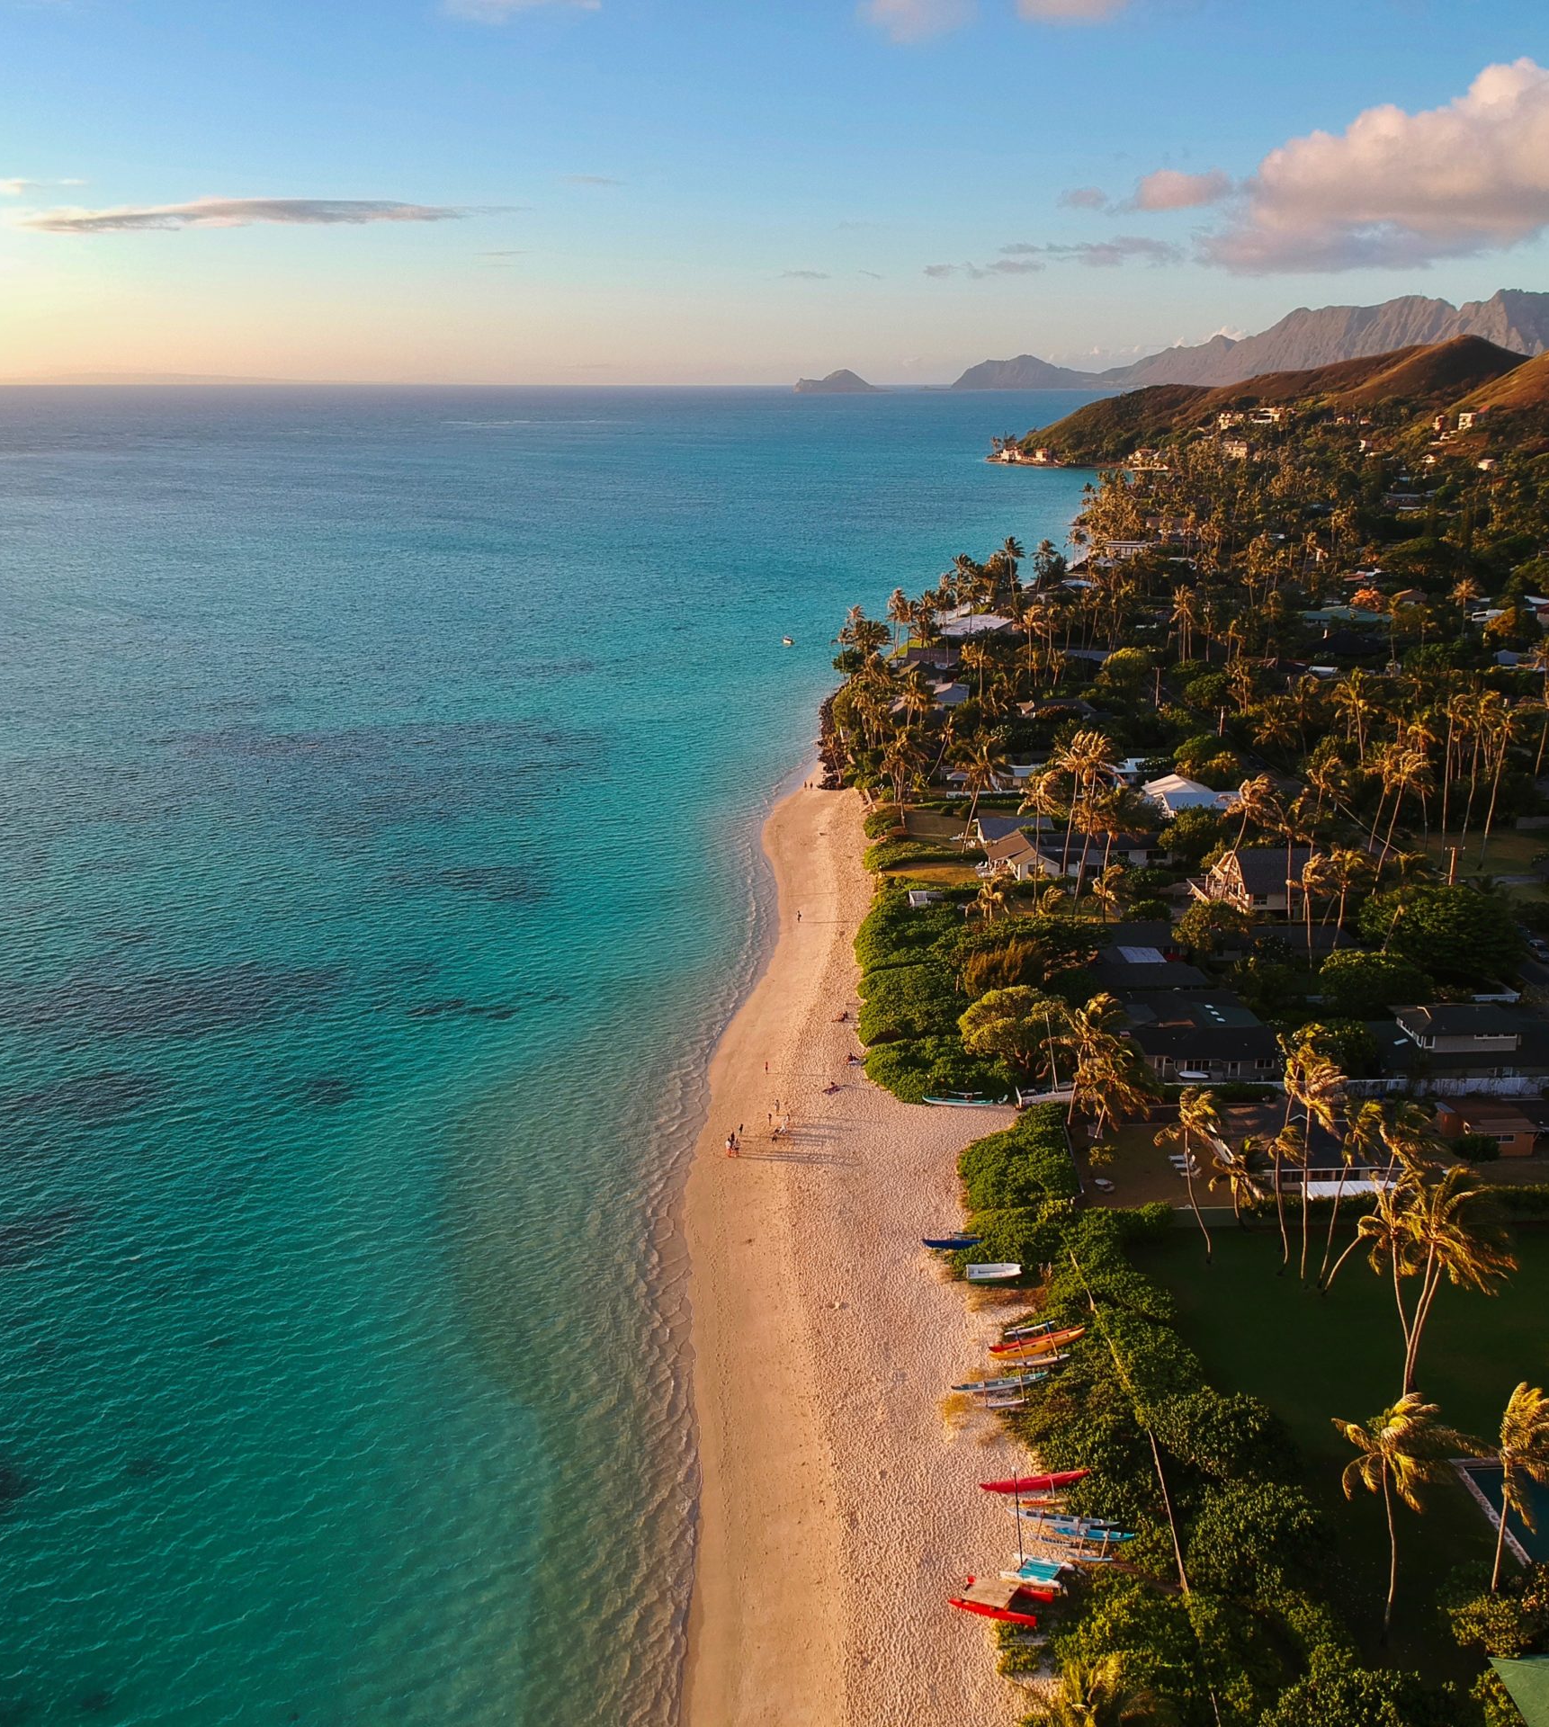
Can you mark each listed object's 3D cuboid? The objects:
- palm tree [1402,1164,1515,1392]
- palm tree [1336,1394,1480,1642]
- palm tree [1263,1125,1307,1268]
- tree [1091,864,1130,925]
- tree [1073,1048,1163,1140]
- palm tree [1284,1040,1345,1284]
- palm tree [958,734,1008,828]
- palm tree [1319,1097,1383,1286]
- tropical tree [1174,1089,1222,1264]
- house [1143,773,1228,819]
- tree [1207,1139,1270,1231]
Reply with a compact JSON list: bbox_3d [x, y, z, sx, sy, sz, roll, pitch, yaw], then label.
[{"bbox_3d":[44.837,27.830,110.487,7.905,16.913,7.905,0,16,0],"label":"palm tree"},{"bbox_3d":[33.860,35.600,89.980,7.600,15.430,6.000,0,16,0],"label":"palm tree"},{"bbox_3d":[38.758,25.455,127.171,3.412,12.166,3.412,0,16,0],"label":"palm tree"},{"bbox_3d":[42.017,4.069,207.837,4.930,8.241,4.930,0,16,0],"label":"tree"},{"bbox_3d":[31.010,21.120,151.200,7.790,9.090,6.500,0,16,0],"label":"tree"},{"bbox_3d":[39.901,22.524,124.363,4.780,19.362,4.780,0,16,0],"label":"palm tree"},{"bbox_3d":[31.840,-11.900,253.800,7.630,15.280,6.000,0,16,0],"label":"palm tree"},{"bbox_3d":[43.730,25.140,125.800,4.200,15.550,4.800,0,16,0],"label":"palm tree"},{"bbox_3d":[32.800,24.420,130.140,4.200,14.500,4.400,0,16,0],"label":"tropical tree"},{"bbox_3d":[64.680,-10.097,260.982,10.560,5.800,17.160,-1,16,-3],"label":"house"},{"bbox_3d":[37.650,26.180,135.510,5.080,8.120,4.800,0,16,0],"label":"tree"}]

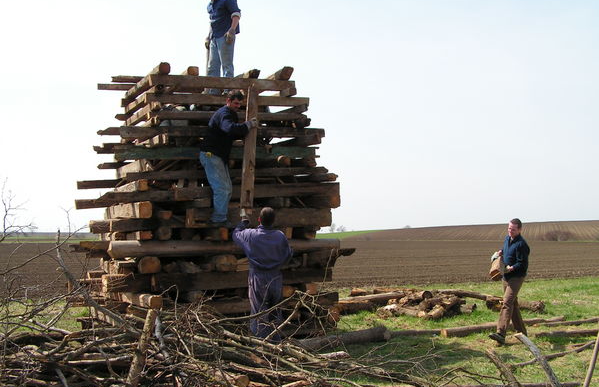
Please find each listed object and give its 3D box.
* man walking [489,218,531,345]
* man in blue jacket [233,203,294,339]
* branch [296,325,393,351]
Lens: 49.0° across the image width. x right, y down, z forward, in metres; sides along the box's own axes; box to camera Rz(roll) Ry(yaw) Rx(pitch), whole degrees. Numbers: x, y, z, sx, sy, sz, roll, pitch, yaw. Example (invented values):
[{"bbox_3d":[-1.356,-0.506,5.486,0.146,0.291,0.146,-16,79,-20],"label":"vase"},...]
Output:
[{"bbox_3d":[2.953,1.225,9.243,0.550,1.747,0.540,3,-5,-41],"label":"man walking"},{"bbox_3d":[-0.470,1.058,8.351,0.740,1.762,0.500,1,-3,-9],"label":"man in blue jacket"},{"bbox_3d":[0.547,1.957,8.864,1.517,0.200,0.210,2,-4,-32],"label":"branch"}]

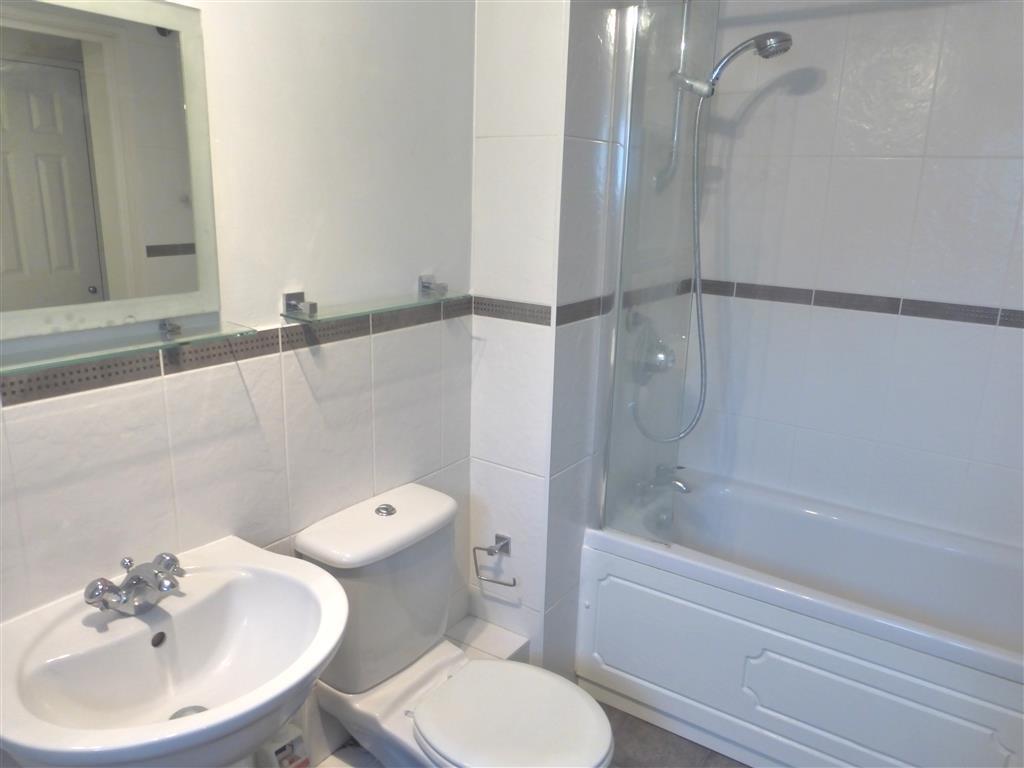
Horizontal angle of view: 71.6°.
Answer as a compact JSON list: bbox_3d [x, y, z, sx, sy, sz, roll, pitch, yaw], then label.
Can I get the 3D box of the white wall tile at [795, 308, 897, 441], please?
[{"bbox_3d":[1.054,-0.034,2.248,0.243,0.400,0.010,12,18,33],"label":"white wall tile"}]

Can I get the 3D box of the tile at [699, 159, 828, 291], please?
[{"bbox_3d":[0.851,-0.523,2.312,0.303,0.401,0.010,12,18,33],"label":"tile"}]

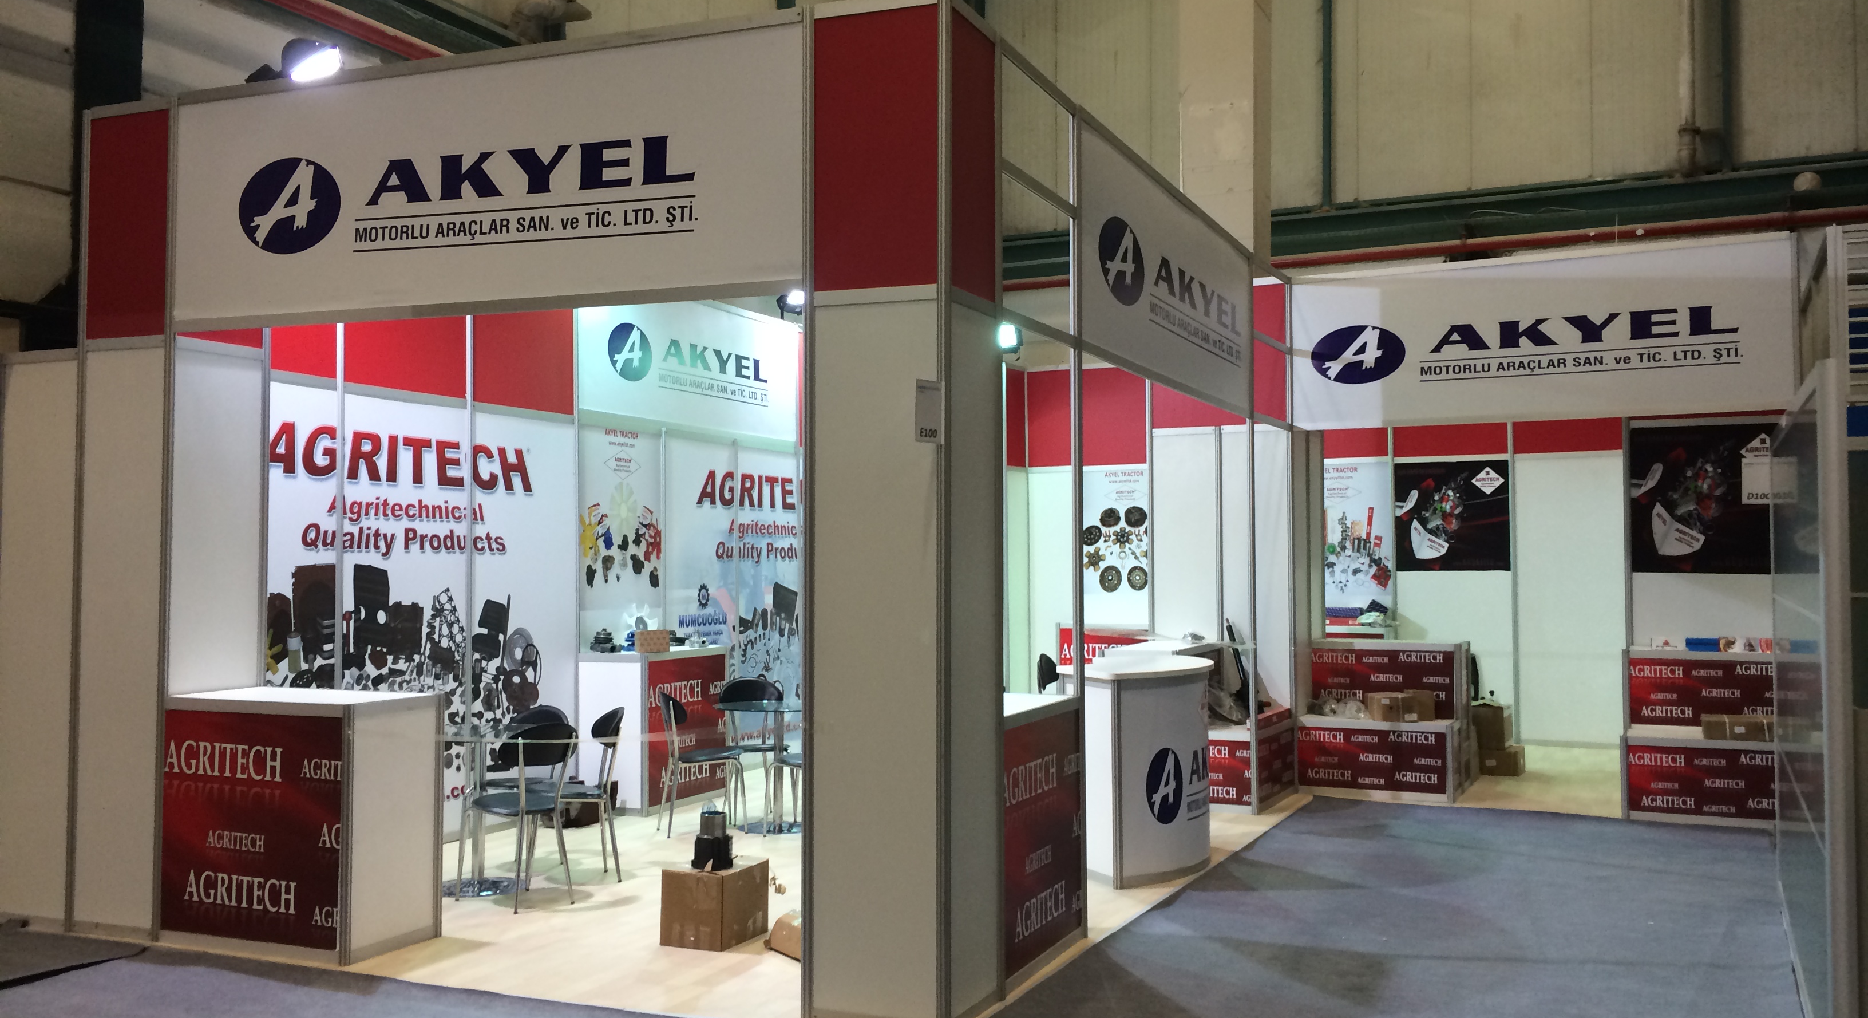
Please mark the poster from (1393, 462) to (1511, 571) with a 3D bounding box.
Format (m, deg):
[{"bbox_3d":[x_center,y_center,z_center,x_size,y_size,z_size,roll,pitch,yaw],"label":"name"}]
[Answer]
[{"bbox_3d":[4.560,0.074,14.235,0.950,0.950,0.030,-1,-2,23],"label":"poster"}]

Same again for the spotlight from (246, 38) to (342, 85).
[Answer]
[{"bbox_3d":[-2.530,-1.769,6.402,0.350,0.200,0.210,0,-2,1],"label":"spotlight"}]

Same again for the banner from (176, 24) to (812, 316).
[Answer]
[{"bbox_3d":[-1.800,-1.237,6.198,2.940,0.930,0.050,-1,-2,23],"label":"banner"}]

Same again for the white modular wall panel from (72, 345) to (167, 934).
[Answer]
[{"bbox_3d":[-3.392,0.547,6.745,0.480,2.430,0.040,-1,-2,23],"label":"white modular wall panel"}]

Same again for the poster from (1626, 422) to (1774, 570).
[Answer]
[{"bbox_3d":[4.971,-0.057,10.343,0.930,0.950,0.030,-1,-2,23],"label":"poster"}]

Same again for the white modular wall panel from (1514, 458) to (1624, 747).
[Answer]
[{"bbox_3d":[5.348,0.766,13.423,0.960,2.430,0.040,-1,-2,23],"label":"white modular wall panel"}]

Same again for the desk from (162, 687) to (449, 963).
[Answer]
[{"bbox_3d":[-2.616,1.271,6.671,1.020,1.000,0.530,-1,-2,23],"label":"desk"}]

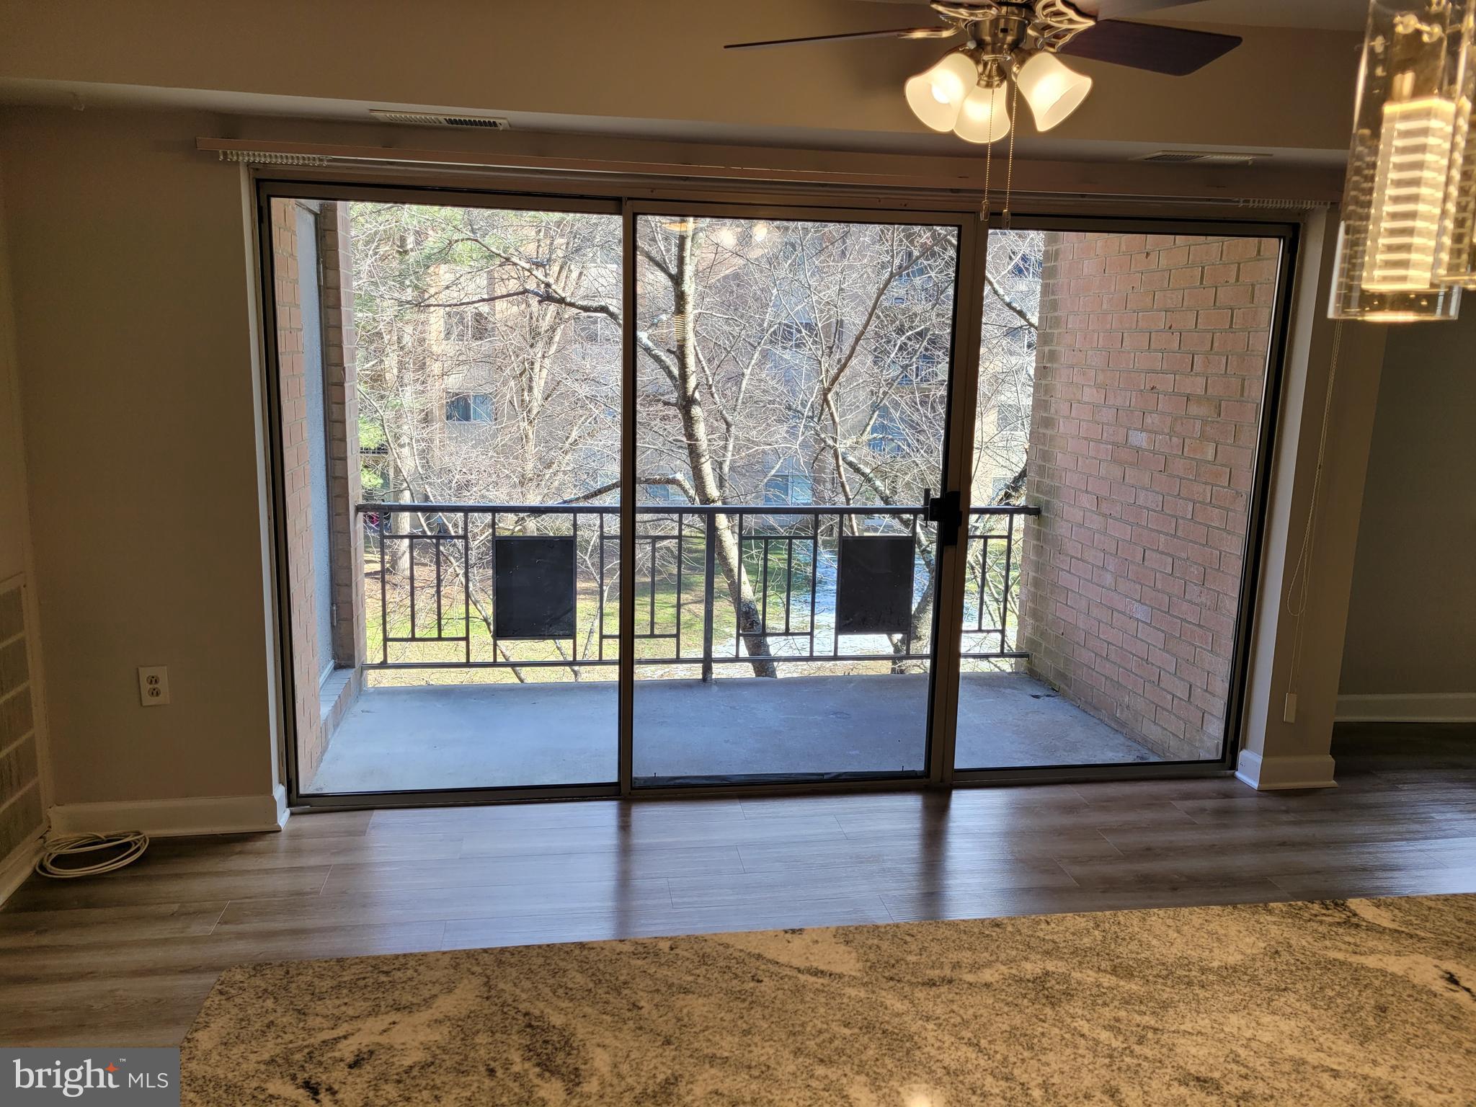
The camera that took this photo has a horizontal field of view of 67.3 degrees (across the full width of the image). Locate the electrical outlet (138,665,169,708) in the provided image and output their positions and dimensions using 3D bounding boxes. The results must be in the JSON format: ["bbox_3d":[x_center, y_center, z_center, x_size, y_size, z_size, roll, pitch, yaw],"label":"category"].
[{"bbox_3d":[-1.754,0.400,3.331,0.079,0.120,0.012,0,10,-9],"label":"electrical outlet"}]

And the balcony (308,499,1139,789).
[{"bbox_3d":[0.003,0.375,4.805,3.482,0.901,1.827,0,10,-9],"label":"balcony"}]

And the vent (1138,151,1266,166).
[{"bbox_3d":[1.441,-1.221,3.437,0.359,0.020,0.160,0,10,-9],"label":"vent"}]

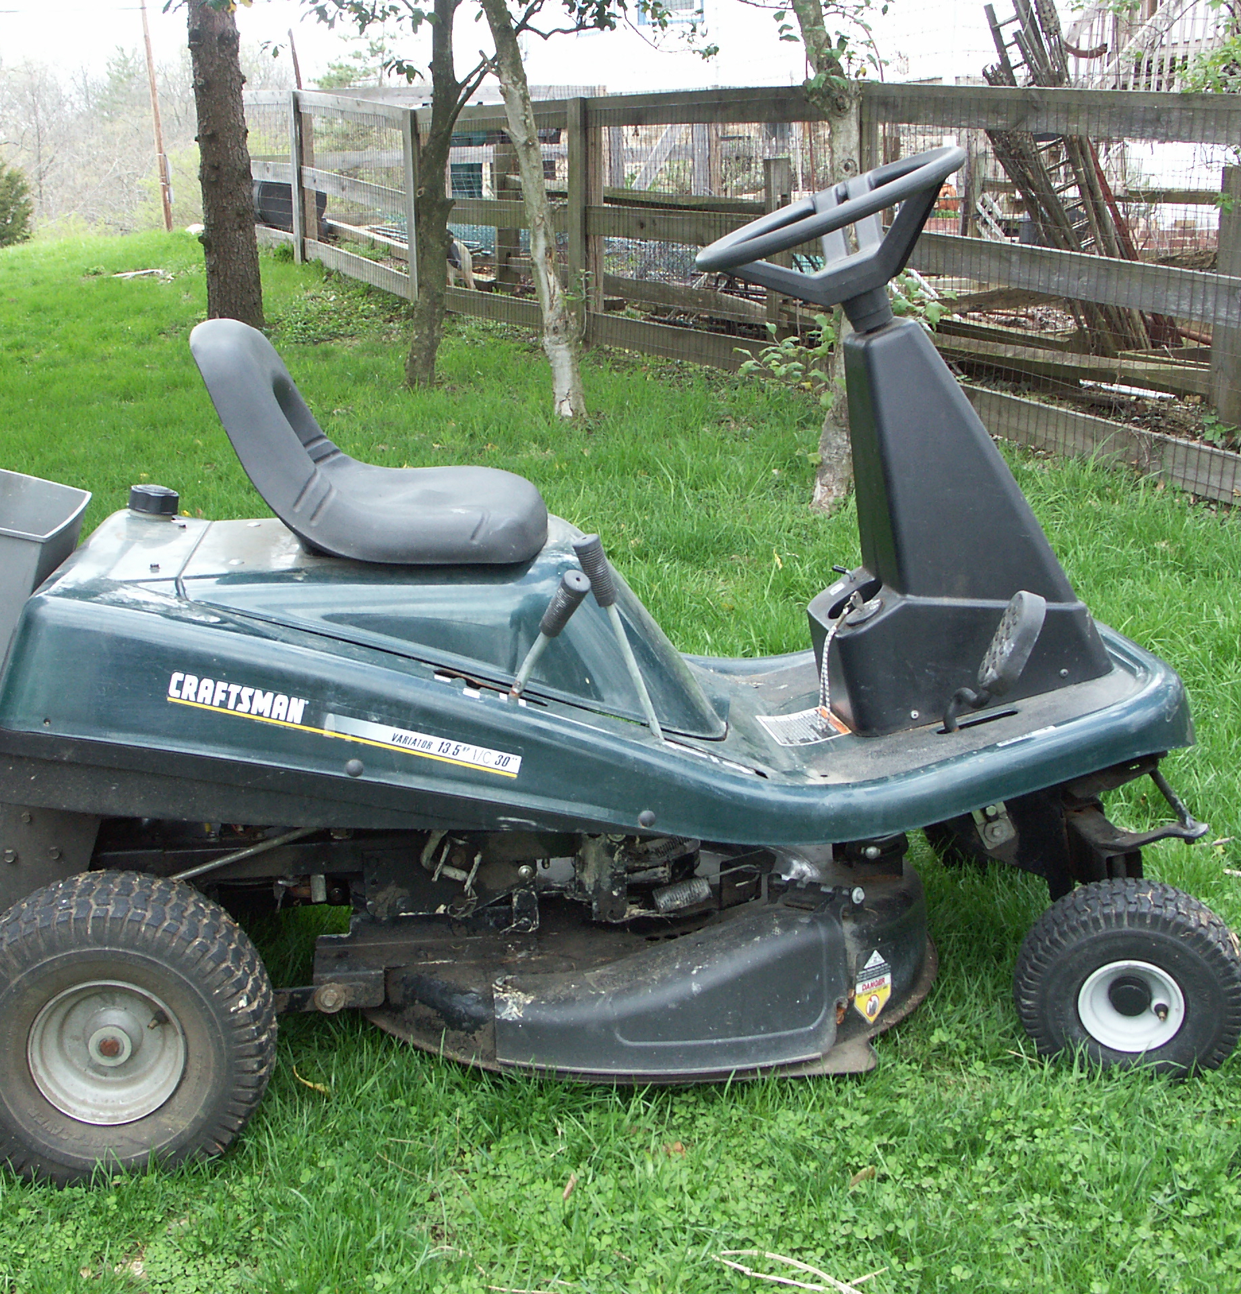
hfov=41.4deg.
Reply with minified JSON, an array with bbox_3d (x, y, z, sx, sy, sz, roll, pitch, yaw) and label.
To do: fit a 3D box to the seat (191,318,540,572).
[{"bbox_3d":[-0.305,-0.268,2.052,0.418,0.280,0.410,-3,15,-7],"label":"seat"}]

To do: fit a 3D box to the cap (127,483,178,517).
[{"bbox_3d":[-0.577,-0.181,2.039,0.061,0.030,0.061,6,14,-9],"label":"cap"}]

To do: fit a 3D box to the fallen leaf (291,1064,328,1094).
[{"bbox_3d":[-0.385,0.533,2.028,0.032,0.020,0.044,-3,15,-7],"label":"fallen leaf"}]

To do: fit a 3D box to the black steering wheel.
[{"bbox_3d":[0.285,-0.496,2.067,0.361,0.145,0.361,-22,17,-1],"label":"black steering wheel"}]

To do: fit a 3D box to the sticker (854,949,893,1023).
[{"bbox_3d":[0.309,0.415,2.010,0.058,0.093,0.004,-11,18,-33],"label":"sticker"}]

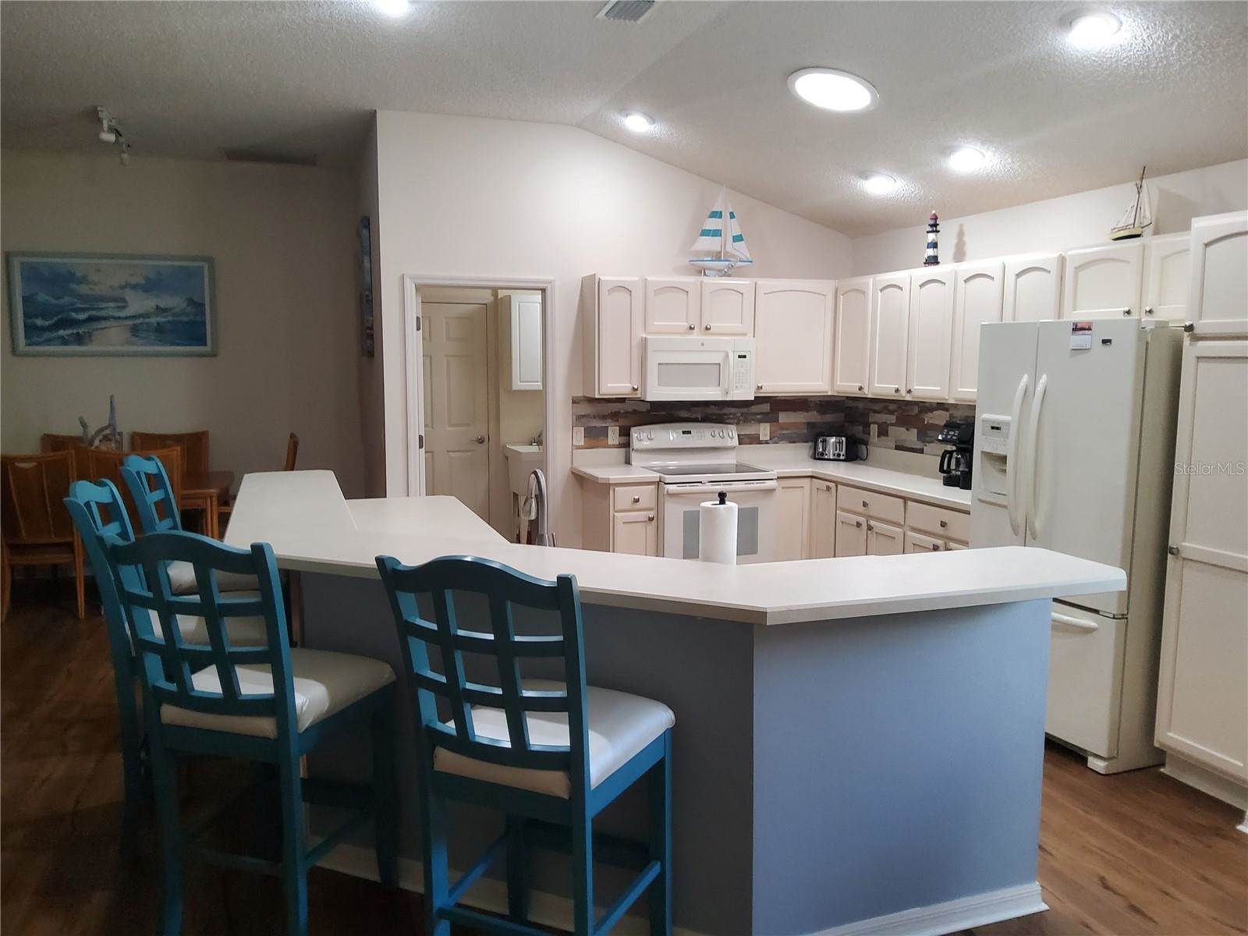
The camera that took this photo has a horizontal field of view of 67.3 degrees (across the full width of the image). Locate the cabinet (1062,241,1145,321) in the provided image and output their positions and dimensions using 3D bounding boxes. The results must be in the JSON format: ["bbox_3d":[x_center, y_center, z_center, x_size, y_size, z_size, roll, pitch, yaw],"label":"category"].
[{"bbox_3d":[2.132,-0.810,4.173,0.022,0.320,0.430,-2,7,-19],"label":"cabinet"}]

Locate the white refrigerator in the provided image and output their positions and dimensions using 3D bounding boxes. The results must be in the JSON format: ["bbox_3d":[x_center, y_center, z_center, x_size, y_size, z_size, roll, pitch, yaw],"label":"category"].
[{"bbox_3d":[2.119,0.263,4.089,0.820,1.770,0.860,-2,8,-19],"label":"white refrigerator"}]

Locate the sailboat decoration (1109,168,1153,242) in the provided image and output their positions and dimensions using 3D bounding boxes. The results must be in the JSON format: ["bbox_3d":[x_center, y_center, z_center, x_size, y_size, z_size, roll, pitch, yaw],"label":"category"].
[{"bbox_3d":[2.273,-1.176,4.203,0.075,0.320,0.220,-2,8,-19],"label":"sailboat decoration"}]

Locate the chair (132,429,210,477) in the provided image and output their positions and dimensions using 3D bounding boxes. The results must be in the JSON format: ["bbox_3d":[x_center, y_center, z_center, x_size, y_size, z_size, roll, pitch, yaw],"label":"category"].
[{"bbox_3d":[-3.362,0.277,6.930,0.530,1.050,0.570,-2,7,-19],"label":"chair"}]

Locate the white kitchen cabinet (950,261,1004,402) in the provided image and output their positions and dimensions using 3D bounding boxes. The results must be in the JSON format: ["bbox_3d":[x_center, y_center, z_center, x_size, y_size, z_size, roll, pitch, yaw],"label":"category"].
[{"bbox_3d":[2.028,-0.718,5.047,0.330,0.755,0.400,-2,7,-19],"label":"white kitchen cabinet"}]

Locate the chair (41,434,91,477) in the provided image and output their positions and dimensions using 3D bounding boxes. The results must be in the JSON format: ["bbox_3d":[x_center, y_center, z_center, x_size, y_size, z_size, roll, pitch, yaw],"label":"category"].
[{"bbox_3d":[-3.911,0.298,6.745,0.530,1.050,0.570,-2,7,-19],"label":"chair"}]

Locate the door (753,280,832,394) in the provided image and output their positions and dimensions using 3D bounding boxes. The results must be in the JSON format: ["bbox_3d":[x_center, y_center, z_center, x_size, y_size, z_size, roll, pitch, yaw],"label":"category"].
[{"bbox_3d":[1.122,-0.852,6.169,0.569,0.717,0.020,-2,7,-19],"label":"door"}]

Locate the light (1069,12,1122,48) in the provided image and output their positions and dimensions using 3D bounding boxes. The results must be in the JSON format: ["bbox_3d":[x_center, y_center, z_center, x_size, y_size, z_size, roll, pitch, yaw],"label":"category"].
[{"bbox_3d":[1.640,-1.526,3.284,0.195,0.050,0.195,16,1,-20],"label":"light"}]

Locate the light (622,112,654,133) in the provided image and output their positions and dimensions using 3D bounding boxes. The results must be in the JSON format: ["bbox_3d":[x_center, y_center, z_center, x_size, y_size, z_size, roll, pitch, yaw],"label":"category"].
[{"bbox_3d":[0.081,-2.045,5.543,0.190,0.040,0.190,16,1,0],"label":"light"}]

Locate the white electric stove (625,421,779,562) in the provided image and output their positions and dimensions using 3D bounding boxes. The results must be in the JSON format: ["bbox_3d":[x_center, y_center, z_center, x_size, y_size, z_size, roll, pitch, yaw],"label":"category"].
[{"bbox_3d":[0.494,0.317,6.099,0.765,1.190,0.700,-2,7,-19],"label":"white electric stove"}]

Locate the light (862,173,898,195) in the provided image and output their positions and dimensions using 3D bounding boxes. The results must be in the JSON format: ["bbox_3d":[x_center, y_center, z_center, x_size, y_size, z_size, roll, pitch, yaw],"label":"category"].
[{"bbox_3d":[1.458,-1.626,5.375,0.200,0.050,0.200,16,1,-20],"label":"light"}]

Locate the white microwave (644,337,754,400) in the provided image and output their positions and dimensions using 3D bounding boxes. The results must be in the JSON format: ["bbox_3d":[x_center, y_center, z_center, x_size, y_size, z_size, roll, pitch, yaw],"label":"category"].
[{"bbox_3d":[0.436,-0.652,6.173,0.755,0.400,0.390,-2,8,-19],"label":"white microwave"}]

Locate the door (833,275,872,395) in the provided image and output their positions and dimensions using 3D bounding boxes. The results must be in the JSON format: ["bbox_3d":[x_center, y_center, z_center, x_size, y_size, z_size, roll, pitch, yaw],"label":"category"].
[{"bbox_3d":[1.496,-0.849,6.115,0.022,0.735,0.400,-2,7,-19],"label":"door"}]

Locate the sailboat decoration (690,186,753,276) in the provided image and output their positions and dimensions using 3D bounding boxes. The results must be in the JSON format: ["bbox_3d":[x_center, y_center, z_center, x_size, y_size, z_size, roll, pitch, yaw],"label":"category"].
[{"bbox_3d":[0.642,-1.536,6.125,0.455,0.600,0.110,-2,7,-19],"label":"sailboat decoration"}]

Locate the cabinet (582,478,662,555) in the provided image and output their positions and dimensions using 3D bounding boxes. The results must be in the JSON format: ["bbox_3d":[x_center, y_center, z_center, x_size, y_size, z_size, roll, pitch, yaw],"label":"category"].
[{"bbox_3d":[-0.030,0.487,5.992,0.300,0.876,0.625,-2,7,-19],"label":"cabinet"}]

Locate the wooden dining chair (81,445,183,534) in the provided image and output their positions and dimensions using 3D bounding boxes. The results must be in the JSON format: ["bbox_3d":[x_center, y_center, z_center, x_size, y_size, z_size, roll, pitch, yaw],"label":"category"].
[{"bbox_3d":[-3.125,0.380,6.068,0.500,1.050,0.580,-3,8,-24],"label":"wooden dining chair"}]

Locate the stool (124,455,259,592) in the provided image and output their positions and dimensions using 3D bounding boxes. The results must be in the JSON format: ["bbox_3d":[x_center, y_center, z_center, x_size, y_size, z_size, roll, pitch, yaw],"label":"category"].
[{"bbox_3d":[-1.775,0.546,4.081,0.575,1.210,0.500,-2,7,-17],"label":"stool"}]

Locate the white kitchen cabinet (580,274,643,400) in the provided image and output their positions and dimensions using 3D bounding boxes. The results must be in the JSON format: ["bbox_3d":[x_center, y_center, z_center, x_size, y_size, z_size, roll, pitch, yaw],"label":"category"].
[{"bbox_3d":[-0.073,-0.843,6.010,0.300,0.763,0.315,-2,8,-19],"label":"white kitchen cabinet"}]

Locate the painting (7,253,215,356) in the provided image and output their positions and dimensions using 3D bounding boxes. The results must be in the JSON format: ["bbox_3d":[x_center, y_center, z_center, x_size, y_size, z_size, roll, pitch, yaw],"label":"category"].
[{"bbox_3d":[-3.718,-1.186,6.852,1.345,0.740,0.040,-2,8,-19],"label":"painting"}]

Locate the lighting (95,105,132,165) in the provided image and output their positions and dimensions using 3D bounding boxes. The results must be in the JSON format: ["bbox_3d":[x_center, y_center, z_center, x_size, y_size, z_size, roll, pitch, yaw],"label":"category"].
[{"bbox_3d":[-3.251,-2.088,5.985,0.120,0.170,1.080,-2,8,-19],"label":"lighting"}]

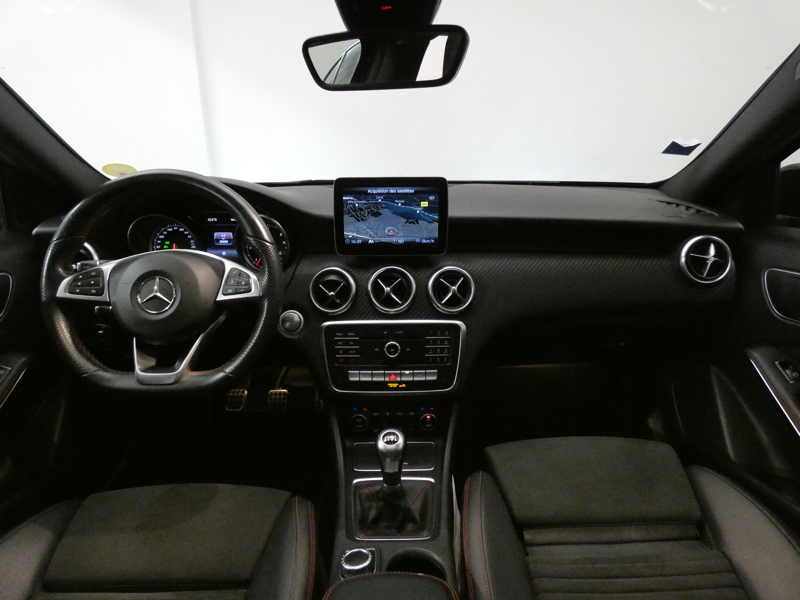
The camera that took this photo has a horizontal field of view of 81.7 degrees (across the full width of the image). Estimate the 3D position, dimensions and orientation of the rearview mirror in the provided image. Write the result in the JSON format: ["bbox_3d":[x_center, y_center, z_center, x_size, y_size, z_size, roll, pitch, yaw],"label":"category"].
[{"bbox_3d":[-0.020,-0.337,0.653,0.243,0.073,0.038,5,22,17],"label":"rearview mirror"}]

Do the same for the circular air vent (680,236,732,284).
[{"bbox_3d":[0.552,-0.071,0.830,0.086,0.086,0.035,2,-1,6],"label":"circular air vent"}]

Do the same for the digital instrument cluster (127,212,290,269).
[{"bbox_3d":[-0.385,-0.118,0.932,0.325,0.118,0.050,0,2,0],"label":"digital instrument cluster"}]

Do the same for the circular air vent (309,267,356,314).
[{"bbox_3d":[-0.126,-0.018,0.868,0.086,0.086,0.035,0,-2,0],"label":"circular air vent"}]

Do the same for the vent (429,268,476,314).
[{"bbox_3d":[0.097,-0.018,0.868,0.086,0.086,0.035,0,-2,0],"label":"vent"}]

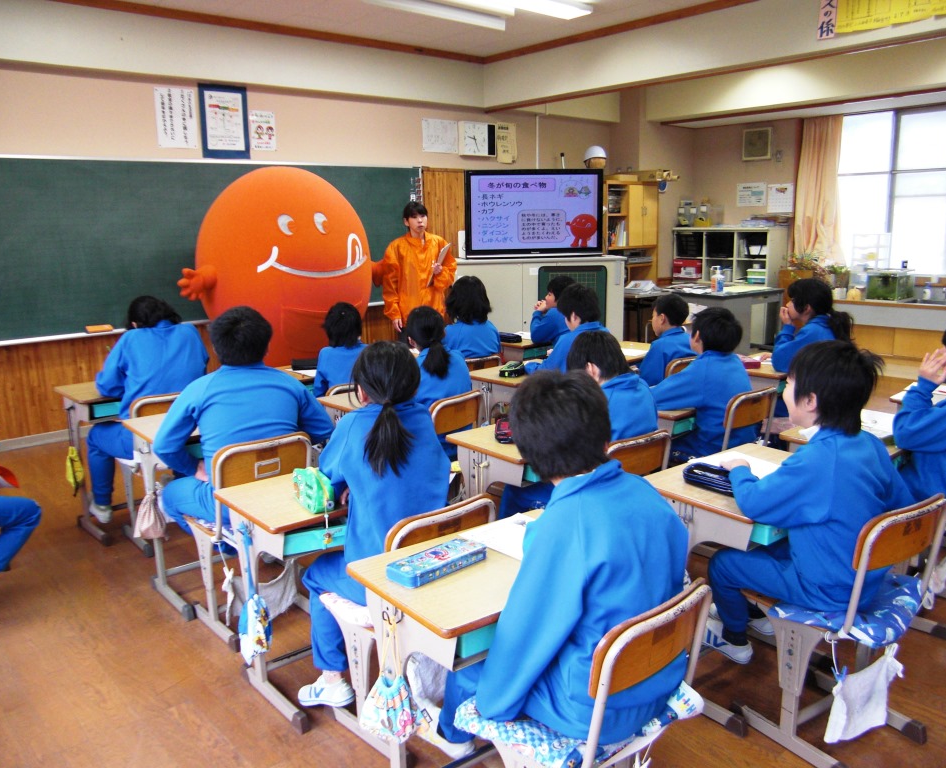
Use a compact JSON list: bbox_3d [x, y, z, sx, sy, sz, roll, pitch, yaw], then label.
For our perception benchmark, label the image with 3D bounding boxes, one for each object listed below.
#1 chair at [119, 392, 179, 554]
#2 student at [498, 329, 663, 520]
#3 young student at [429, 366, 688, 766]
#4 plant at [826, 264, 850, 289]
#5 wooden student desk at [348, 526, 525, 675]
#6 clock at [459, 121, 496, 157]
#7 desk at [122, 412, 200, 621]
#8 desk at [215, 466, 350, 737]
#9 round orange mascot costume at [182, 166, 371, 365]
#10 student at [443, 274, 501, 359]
[{"bbox_3d":[-1.419,0.347,3.802,0.367,0.704,0.455,-10,14,-38],"label":"chair"},{"bbox_3d":[0.296,0.305,2.756,0.500,1.060,0.640,-10,14,-37],"label":"student"},{"bbox_3d":[0.086,0.477,1.777,0.520,1.110,0.740,-10,14,-37],"label":"young student"},{"bbox_3d":[3.344,-0.986,7.600,0.190,0.260,0.190,-12,15,-42],"label":"plant"},{"bbox_3d":[0.063,0.693,1.977,0.600,0.610,0.420,-10,14,-38],"label":"wooden student desk"},{"bbox_3d":[0.045,-2.350,7.986,0.420,0.310,0.080,-11,15,-41],"label":"clock"},{"bbox_3d":[-1.005,0.484,3.357,0.600,0.690,0.400,-10,14,-37],"label":"desk"},{"bbox_3d":[-0.397,0.613,2.579,0.621,0.615,0.429,-10,14,-37],"label":"desk"},{"bbox_3d":[-1.337,-0.596,5.922,1.480,1.840,1.200,-10,14,-38],"label":"round orange mascot costume"},{"bbox_3d":[-0.079,-0.050,4.612,0.383,1.107,0.642,-9,14,-34],"label":"student"}]

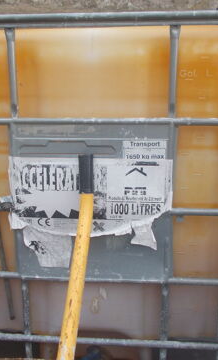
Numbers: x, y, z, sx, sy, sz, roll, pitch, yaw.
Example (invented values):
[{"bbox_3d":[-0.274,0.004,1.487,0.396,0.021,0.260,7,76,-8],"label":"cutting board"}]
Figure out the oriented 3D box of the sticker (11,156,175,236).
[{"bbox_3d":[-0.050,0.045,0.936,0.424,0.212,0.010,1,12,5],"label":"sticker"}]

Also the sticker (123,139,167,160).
[{"bbox_3d":[0.090,-0.074,0.895,0.108,0.051,0.006,1,12,5],"label":"sticker"}]

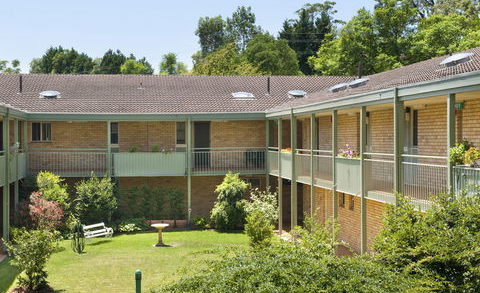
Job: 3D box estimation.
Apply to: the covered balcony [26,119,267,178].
[{"bbox_3d":[-4.163,0.073,37.534,10.620,2.430,1.636,0,0,-7],"label":"covered balcony"}]

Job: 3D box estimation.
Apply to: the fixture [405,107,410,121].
[{"bbox_3d":[4.613,-0.874,22.700,0.150,0.410,0.140,0,0,-7],"label":"fixture"}]

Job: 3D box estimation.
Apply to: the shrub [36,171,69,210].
[{"bbox_3d":[-7.778,2.342,34.300,1.350,2.607,1.350,0,0,-7],"label":"shrub"}]

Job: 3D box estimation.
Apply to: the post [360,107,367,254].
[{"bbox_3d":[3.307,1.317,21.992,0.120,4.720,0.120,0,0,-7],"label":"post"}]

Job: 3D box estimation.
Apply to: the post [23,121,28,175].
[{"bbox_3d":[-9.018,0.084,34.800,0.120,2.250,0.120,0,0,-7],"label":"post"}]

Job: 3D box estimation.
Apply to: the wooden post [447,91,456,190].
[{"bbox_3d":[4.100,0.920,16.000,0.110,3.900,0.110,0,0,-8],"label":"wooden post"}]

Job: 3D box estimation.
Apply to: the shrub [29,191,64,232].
[{"bbox_3d":[-7.311,2.569,31.200,1.350,1.700,1.300,0,0,-7],"label":"shrub"}]

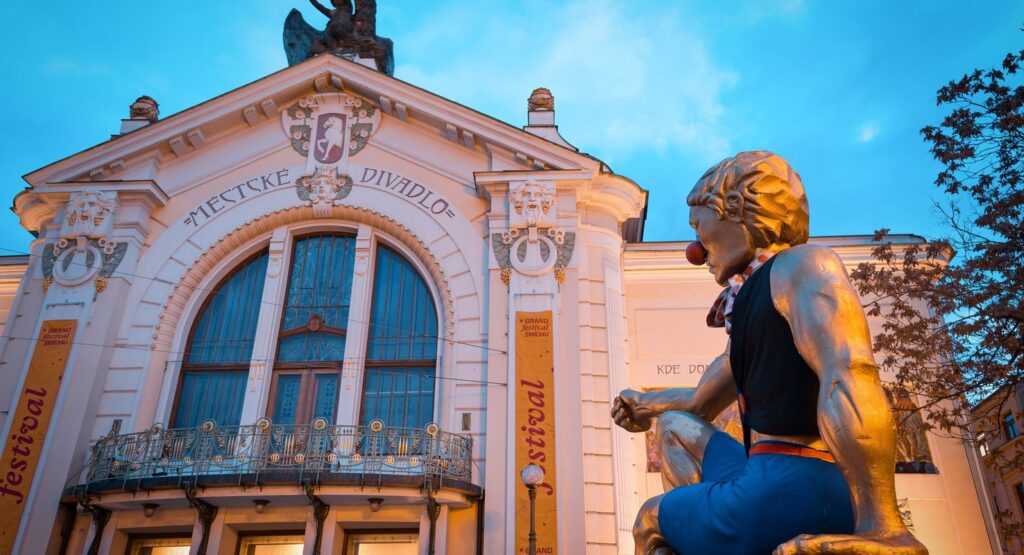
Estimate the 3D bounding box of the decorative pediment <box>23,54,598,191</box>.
[{"bbox_3d":[-4.829,-3.835,20.287,13.877,3.864,1.224,-1,-28,2],"label":"decorative pediment"}]

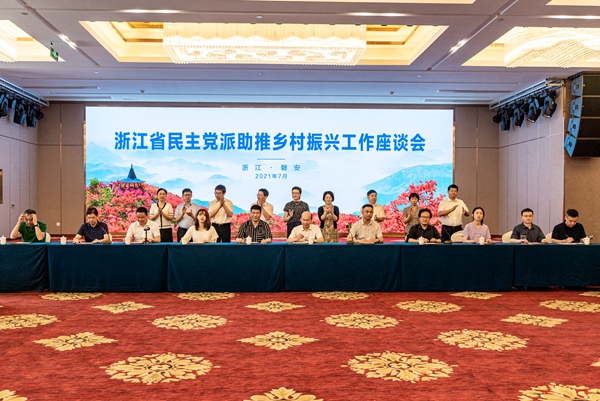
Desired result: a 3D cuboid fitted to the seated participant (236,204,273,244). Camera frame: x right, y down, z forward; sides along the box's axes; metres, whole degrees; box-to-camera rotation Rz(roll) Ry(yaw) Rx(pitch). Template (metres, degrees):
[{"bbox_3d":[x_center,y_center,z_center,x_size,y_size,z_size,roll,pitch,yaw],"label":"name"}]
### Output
[{"bbox_3d":[-0.754,0.768,9.224,0.600,1.394,0.780,0,0,-2],"label":"seated participant"}]

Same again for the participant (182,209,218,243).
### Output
[{"bbox_3d":[-1.670,0.803,9.192,0.600,1.321,0.780,0,0,-2],"label":"participant"}]

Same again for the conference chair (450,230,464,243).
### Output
[{"bbox_3d":[2.820,0.979,9.408,0.460,0.918,0.560,0,-1,0],"label":"conference chair"}]

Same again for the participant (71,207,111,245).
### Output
[{"bbox_3d":[-3.458,0.785,9.129,0.600,1.353,0.780,0,0,3],"label":"participant"}]

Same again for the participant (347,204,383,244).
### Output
[{"bbox_3d":[1.088,0.766,9.288,0.600,1.403,0.780,0,0,-2],"label":"participant"}]

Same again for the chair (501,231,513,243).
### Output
[{"bbox_3d":[3.830,0.996,9.594,0.470,0.950,0.570,0,0,-2],"label":"chair"}]

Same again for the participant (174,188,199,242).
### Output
[{"bbox_3d":[-2.088,0.613,10.143,0.460,1.670,0.420,0,-1,-5],"label":"participant"}]

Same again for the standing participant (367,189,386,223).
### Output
[{"bbox_3d":[1.354,0.625,10.142,0.460,1.646,0.400,0,-1,-10],"label":"standing participant"}]

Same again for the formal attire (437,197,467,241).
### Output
[{"bbox_3d":[2.825,0.691,10.112,0.540,1.454,0.340,0,-1,-7],"label":"formal attire"}]

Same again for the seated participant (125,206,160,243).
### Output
[{"bbox_3d":[-2.630,0.776,9.190,0.600,1.318,0.720,0,-1,-1],"label":"seated participant"}]

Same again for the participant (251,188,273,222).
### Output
[{"bbox_3d":[-0.691,0.615,10.143,0.430,1.666,0.420,0,-1,14],"label":"participant"}]

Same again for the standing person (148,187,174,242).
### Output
[{"bbox_3d":[-2.511,0.610,10.000,0.460,1.656,0.360,0,0,-6],"label":"standing person"}]

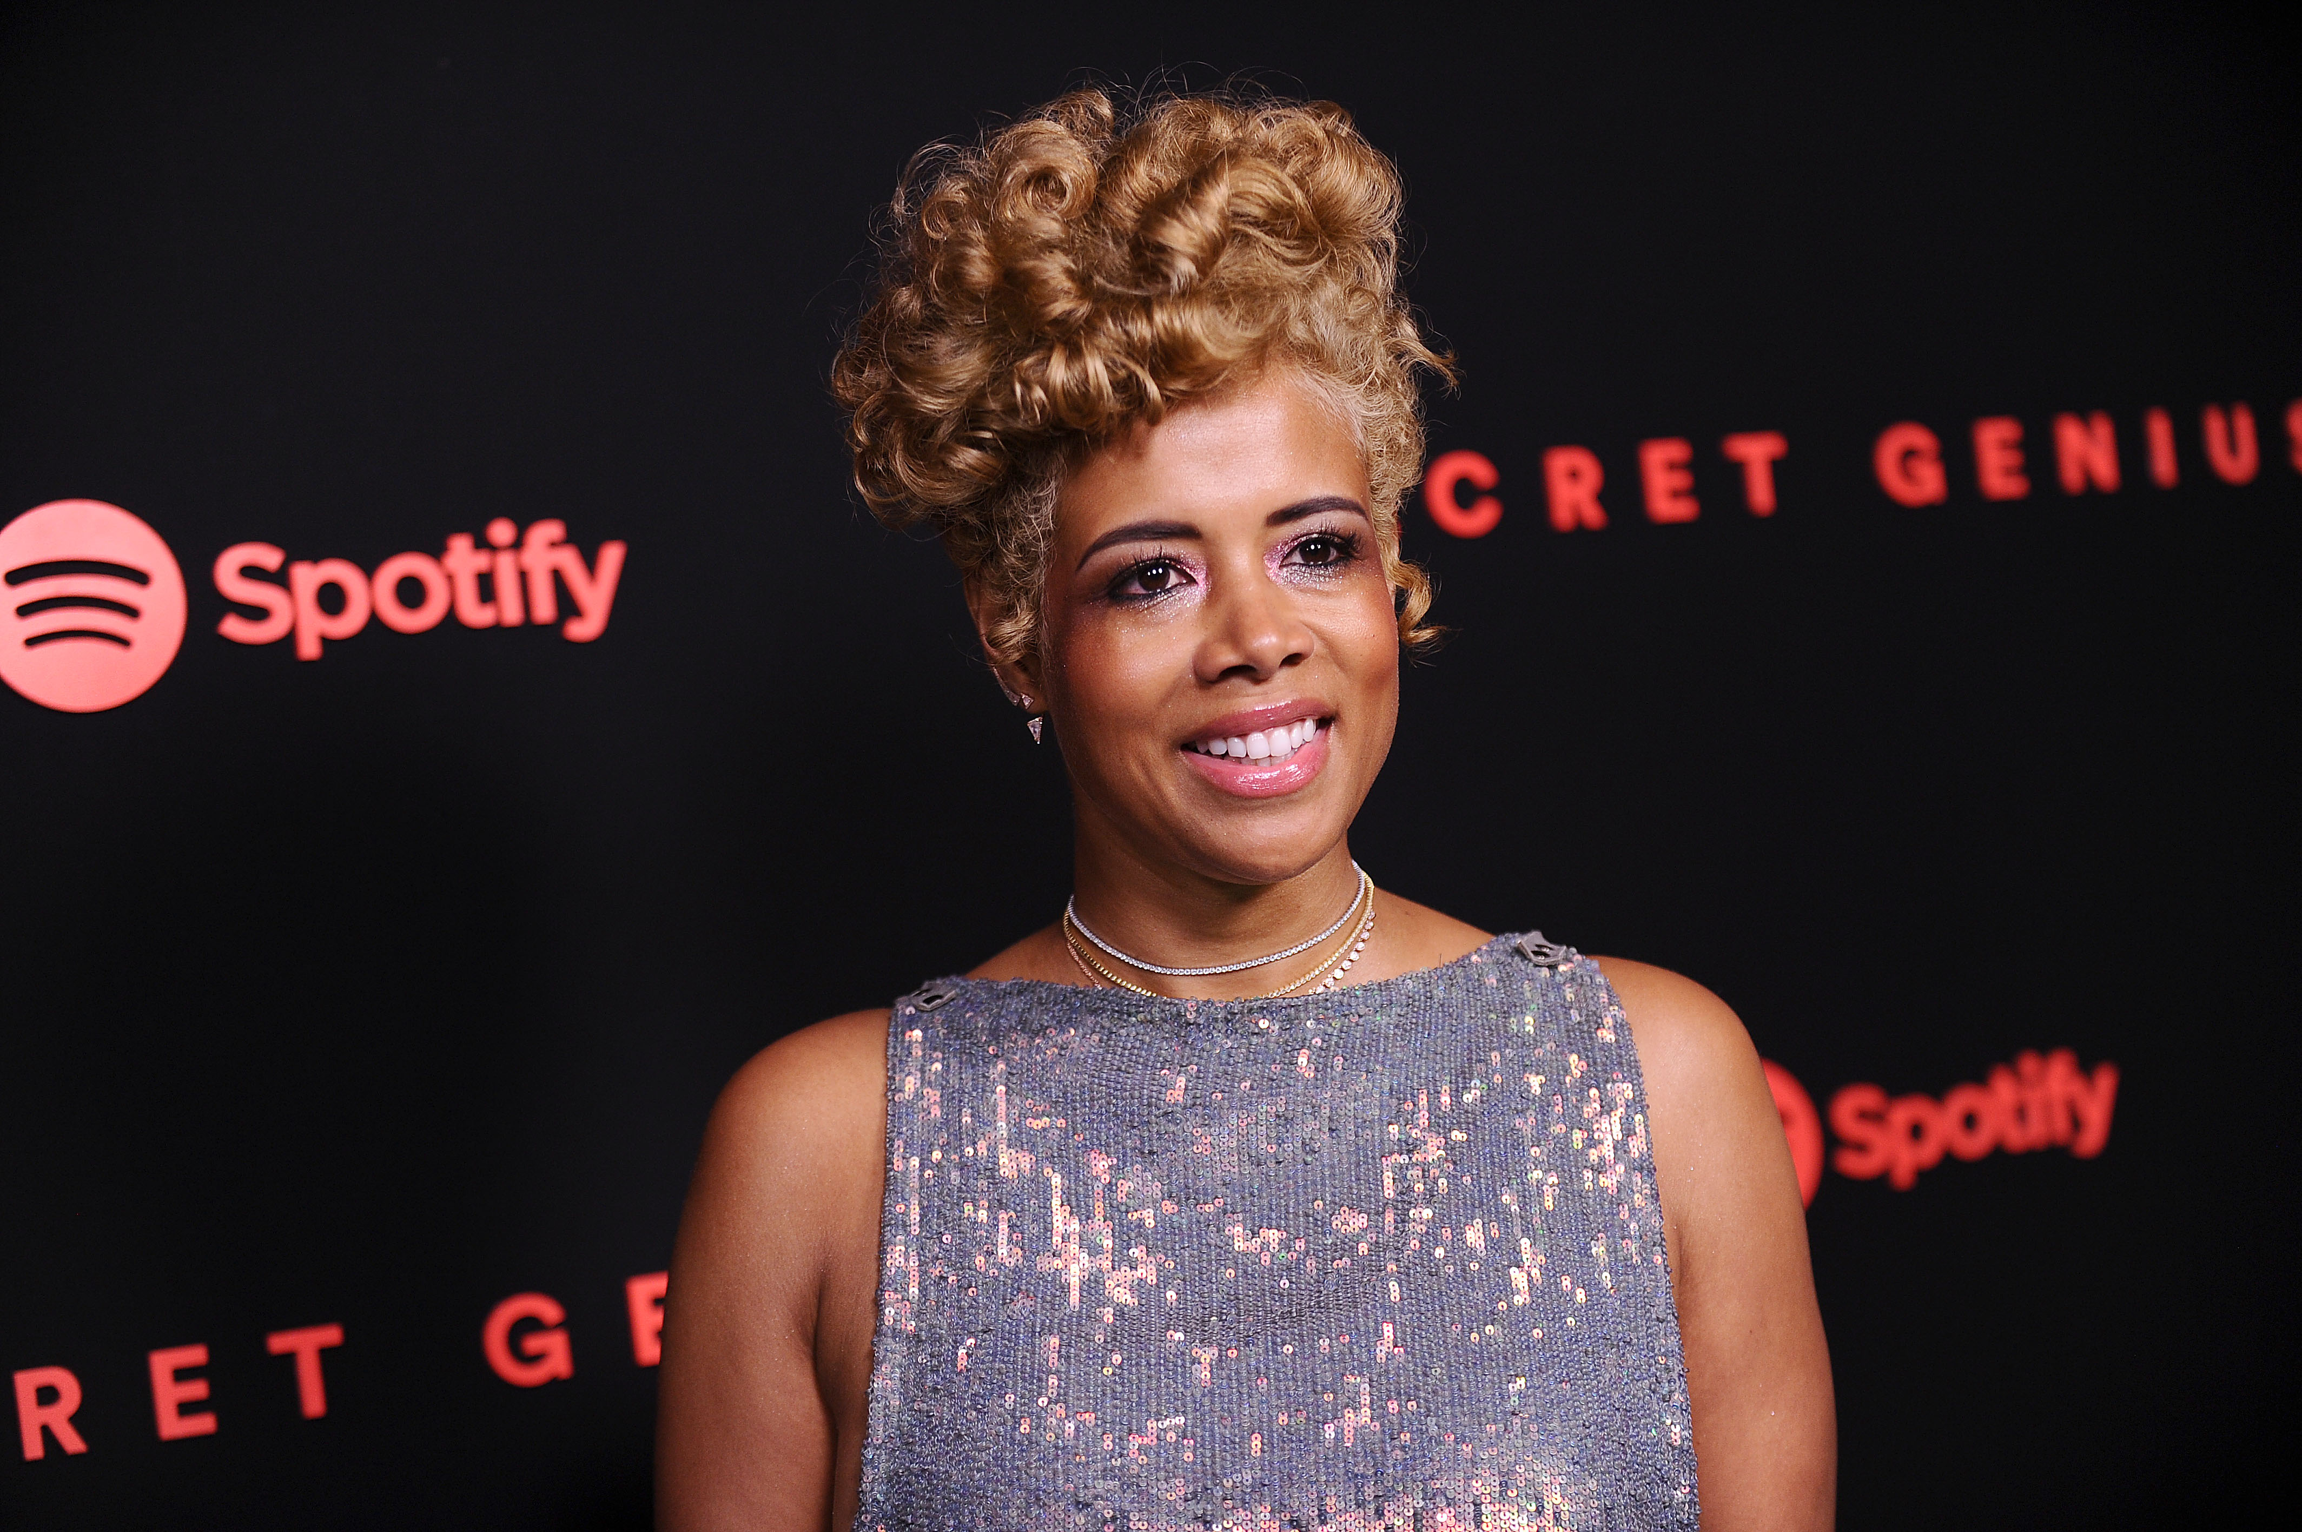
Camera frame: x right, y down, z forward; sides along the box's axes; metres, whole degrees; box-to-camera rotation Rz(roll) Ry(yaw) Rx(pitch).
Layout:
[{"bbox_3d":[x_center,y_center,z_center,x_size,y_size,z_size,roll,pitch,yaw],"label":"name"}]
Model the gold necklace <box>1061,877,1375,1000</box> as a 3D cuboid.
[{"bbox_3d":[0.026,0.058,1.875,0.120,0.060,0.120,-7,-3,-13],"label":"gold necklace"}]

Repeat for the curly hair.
[{"bbox_3d":[-0.003,-0.142,1.860,0.227,0.224,0.240,-7,-3,-14],"label":"curly hair"}]

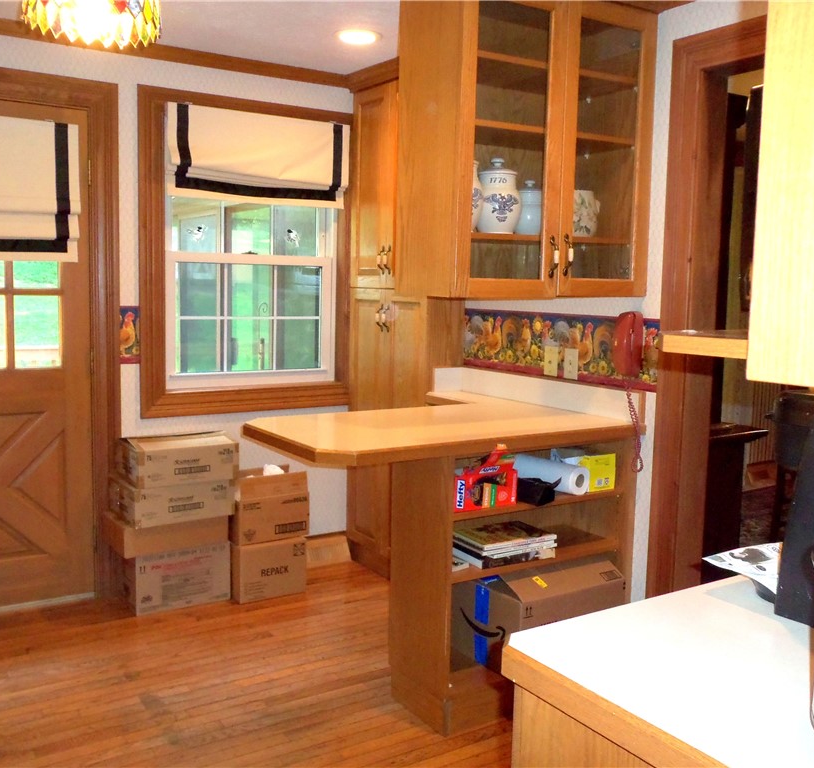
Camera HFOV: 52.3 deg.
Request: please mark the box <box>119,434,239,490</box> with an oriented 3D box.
[{"bbox_3d":[-0.986,0.320,3.540,0.412,0.152,0.342,-3,7,-34],"label":"box"}]

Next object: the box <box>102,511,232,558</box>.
[{"bbox_3d":[-1.028,0.609,3.529,0.444,0.129,0.281,-4,8,-37],"label":"box"}]

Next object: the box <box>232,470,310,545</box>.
[{"bbox_3d":[-0.624,0.527,3.664,0.310,0.285,0.215,-2,7,-30],"label":"box"}]

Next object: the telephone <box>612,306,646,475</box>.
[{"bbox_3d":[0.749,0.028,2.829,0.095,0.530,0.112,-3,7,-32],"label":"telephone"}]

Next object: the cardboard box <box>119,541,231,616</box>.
[{"bbox_3d":[-1.001,0.797,3.588,0.397,0.257,0.285,-3,7,-31],"label":"cardboard box"}]

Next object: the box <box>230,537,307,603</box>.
[{"bbox_3d":[-0.638,0.794,3.695,0.304,0.254,0.240,-3,7,-31],"label":"box"}]

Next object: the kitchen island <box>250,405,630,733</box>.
[{"bbox_3d":[0.107,0.576,2.818,1.235,0.905,0.685,-3,7,-32],"label":"kitchen island"}]

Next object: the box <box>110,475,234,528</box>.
[{"bbox_3d":[-0.997,0.472,3.512,0.414,0.147,0.343,-3,8,-35],"label":"box"}]

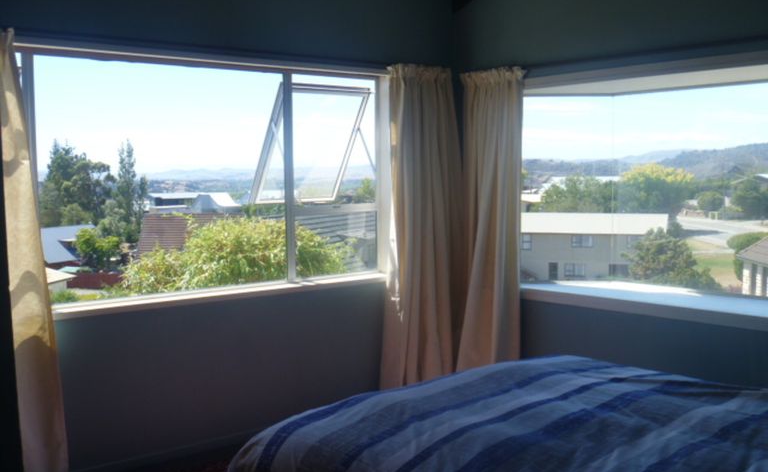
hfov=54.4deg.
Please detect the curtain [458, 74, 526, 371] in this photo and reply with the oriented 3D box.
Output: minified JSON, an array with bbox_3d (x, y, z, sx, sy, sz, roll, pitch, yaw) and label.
[{"bbox_3d":[0.618,0.012,4.578,0.150,2.020,0.470,-6,7,-45],"label":"curtain"}]

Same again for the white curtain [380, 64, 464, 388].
[{"bbox_3d":[0.254,0.004,4.600,0.570,2.040,0.160,-4,6,-37],"label":"white curtain"}]

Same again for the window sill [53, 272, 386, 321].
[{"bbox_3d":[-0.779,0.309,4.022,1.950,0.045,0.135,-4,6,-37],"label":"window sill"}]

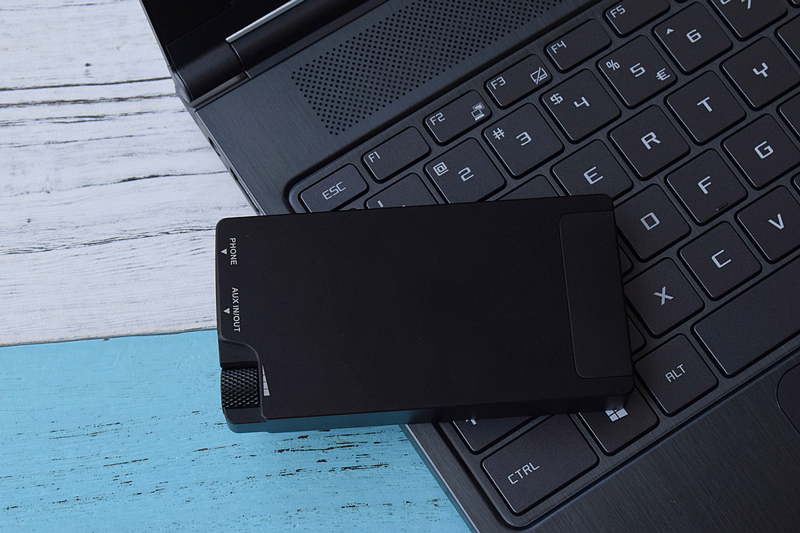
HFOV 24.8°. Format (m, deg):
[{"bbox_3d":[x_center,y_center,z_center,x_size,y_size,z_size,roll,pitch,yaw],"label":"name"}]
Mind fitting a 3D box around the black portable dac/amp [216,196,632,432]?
[{"bbox_3d":[0.005,0.012,0.472,0.104,0.013,0.055,-4,69,-1],"label":"black portable dac/amp"}]

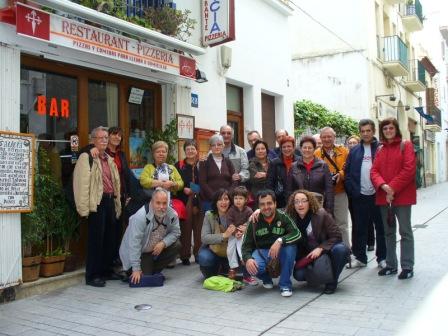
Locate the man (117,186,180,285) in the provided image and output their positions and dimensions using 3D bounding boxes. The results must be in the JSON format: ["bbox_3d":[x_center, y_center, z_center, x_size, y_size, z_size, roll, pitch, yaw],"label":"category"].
[{"bbox_3d":[-0.809,0.712,5.200,0.650,1.020,0.720,-1,0,-12],"label":"man"}]

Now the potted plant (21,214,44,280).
[{"bbox_3d":[-1.930,0.735,4.770,0.290,0.780,0.310,-1,0,32],"label":"potted plant"}]

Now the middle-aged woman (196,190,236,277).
[{"bbox_3d":[-0.097,0.721,5.140,0.470,0.960,0.580,-1,0,-17],"label":"middle-aged woman"}]

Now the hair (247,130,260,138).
[{"bbox_3d":[0.400,-0.457,6.500,0.170,0.120,0.190,-1,0,-5],"label":"hair"}]

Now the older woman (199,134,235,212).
[{"bbox_3d":[-0.090,0.396,5.750,0.480,1.590,0.350,-1,0,-3],"label":"older woman"}]

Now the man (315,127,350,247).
[{"bbox_3d":[1.393,0.309,6.150,0.530,1.680,0.370,-1,0,10],"label":"man"}]

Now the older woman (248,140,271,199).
[{"bbox_3d":[0.470,0.425,6.000,0.460,1.530,0.340,-1,0,-15],"label":"older woman"}]

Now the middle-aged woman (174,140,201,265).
[{"bbox_3d":[-0.445,0.435,6.000,0.440,1.560,0.340,-1,0,-6],"label":"middle-aged woman"}]

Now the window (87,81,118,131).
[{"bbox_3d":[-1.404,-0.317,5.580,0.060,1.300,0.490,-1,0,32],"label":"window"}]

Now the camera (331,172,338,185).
[{"bbox_3d":[1.286,0.118,5.600,0.100,0.120,0.080,-1,0,25],"label":"camera"}]

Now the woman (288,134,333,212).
[{"bbox_3d":[0.970,0.412,5.400,0.530,1.550,0.360,-1,0,8],"label":"woman"}]

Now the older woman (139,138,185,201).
[{"bbox_3d":[-0.735,0.447,5.700,0.520,1.550,0.380,-1,0,-5],"label":"older woman"}]

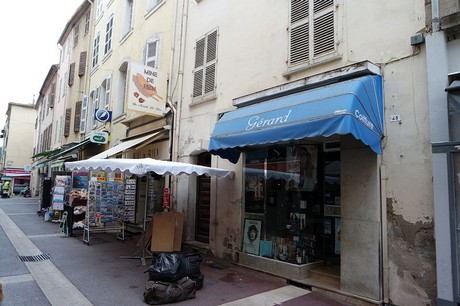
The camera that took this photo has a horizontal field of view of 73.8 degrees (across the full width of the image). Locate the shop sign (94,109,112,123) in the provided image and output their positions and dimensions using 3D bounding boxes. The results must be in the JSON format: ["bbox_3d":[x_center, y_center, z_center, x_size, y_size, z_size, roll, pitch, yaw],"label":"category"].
[{"bbox_3d":[-6.031,-1.770,14.634,0.774,0.509,0.122,7,-8,-38],"label":"shop sign"}]

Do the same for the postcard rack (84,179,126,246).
[{"bbox_3d":[-3.644,1.744,9.103,1.059,1.761,0.468,9,-9,-44],"label":"postcard rack"}]

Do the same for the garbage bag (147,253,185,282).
[{"bbox_3d":[-1.115,1.996,5.295,0.591,0.479,0.509,3,-7,-11],"label":"garbage bag"}]

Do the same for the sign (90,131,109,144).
[{"bbox_3d":[-6.162,-0.721,14.432,0.774,0.499,0.143,7,-8,-38],"label":"sign"}]

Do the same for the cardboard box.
[{"bbox_3d":[-1.642,2.110,8.243,0.794,0.977,0.326,1,-7,5],"label":"cardboard box"}]

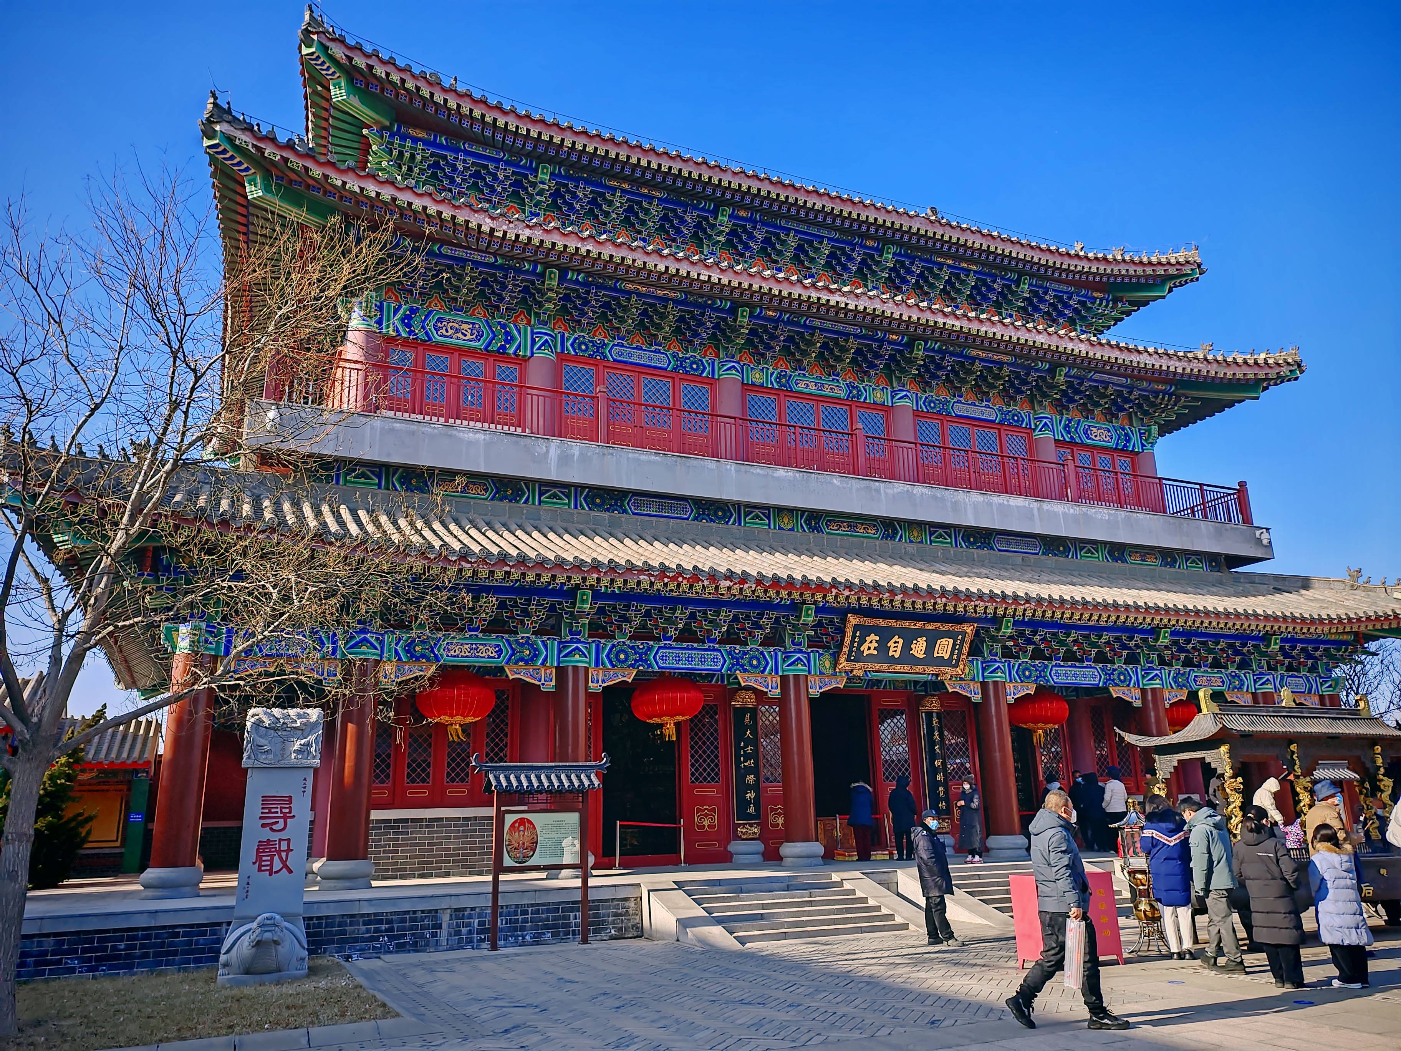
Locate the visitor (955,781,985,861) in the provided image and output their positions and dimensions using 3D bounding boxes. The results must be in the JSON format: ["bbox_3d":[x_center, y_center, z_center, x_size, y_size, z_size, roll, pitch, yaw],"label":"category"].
[{"bbox_3d":[5.015,5.452,20.360,0.460,1.566,0.350,-16,-21,42],"label":"visitor"}]

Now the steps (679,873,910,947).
[{"bbox_3d":[1.319,5.720,16.451,2.900,0.750,2.120,5,-17,-24],"label":"steps"}]

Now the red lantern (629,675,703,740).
[{"bbox_3d":[-0.658,3.622,21.718,1.440,1.250,1.440,-1,-15,0],"label":"red lantern"}]

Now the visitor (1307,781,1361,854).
[{"bbox_3d":[6.788,3.617,11.566,0.450,1.800,0.550,12,-20,-40],"label":"visitor"}]

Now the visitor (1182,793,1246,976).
[{"bbox_3d":[5.415,3.769,11.625,0.500,1.735,0.460,8,-18,-32],"label":"visitor"}]

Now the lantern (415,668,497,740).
[{"bbox_3d":[-4.471,3.274,19.993,1.440,1.250,1.440,6,-17,-24],"label":"lantern"}]

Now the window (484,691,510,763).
[{"bbox_3d":[-4.017,4.158,21.536,0.540,1.850,0.080,6,-17,-24],"label":"window"}]

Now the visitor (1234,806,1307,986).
[{"bbox_3d":[5.365,3.460,10.276,0.520,1.620,0.360,-4,-16,9],"label":"visitor"}]

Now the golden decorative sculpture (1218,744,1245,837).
[{"bbox_3d":[6.314,3.190,13.027,0.210,1.154,0.230,6,-17,-24],"label":"golden decorative sculpture"}]

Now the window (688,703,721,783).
[{"bbox_3d":[0.105,4.672,23.379,0.710,1.695,0.080,6,-17,-24],"label":"window"}]

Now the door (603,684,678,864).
[{"bbox_3d":[-1.248,5.183,22.573,1.670,3.560,0.200,6,-17,-24],"label":"door"}]

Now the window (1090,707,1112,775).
[{"bbox_3d":[10.575,5.712,28.872,0.454,1.794,0.080,5,-17,-24],"label":"window"}]

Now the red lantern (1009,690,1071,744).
[{"bbox_3d":[8.030,4.545,25.878,1.450,1.282,1.450,-2,-15,0],"label":"red lantern"}]

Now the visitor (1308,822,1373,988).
[{"bbox_3d":[5.910,3.497,10.150,0.480,1.452,0.360,1,-16,-11],"label":"visitor"}]

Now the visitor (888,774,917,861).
[{"bbox_3d":[4.244,6.155,23.055,0.580,1.714,0.380,1,-15,-8],"label":"visitor"}]

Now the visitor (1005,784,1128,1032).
[{"bbox_3d":[2.799,2.955,8.499,0.880,1.716,0.560,-1,-15,0],"label":"visitor"}]

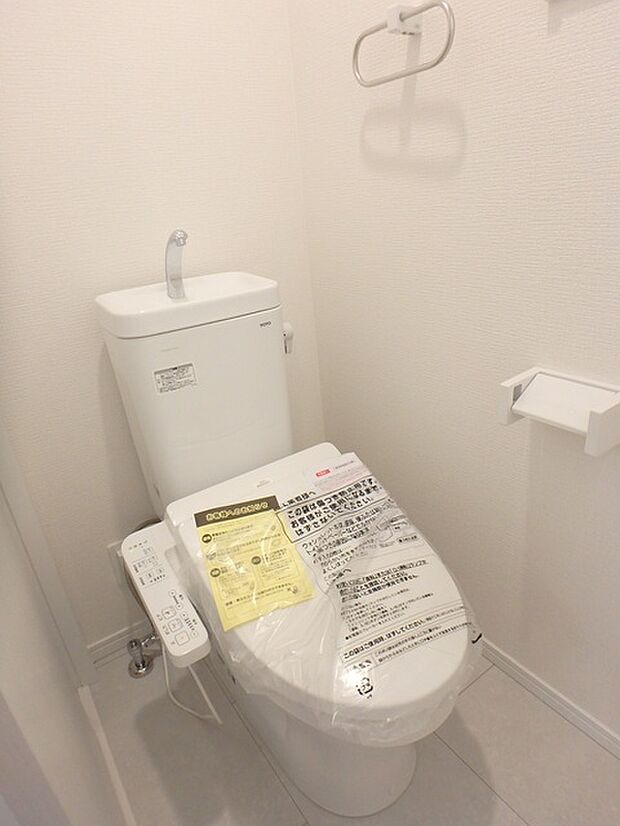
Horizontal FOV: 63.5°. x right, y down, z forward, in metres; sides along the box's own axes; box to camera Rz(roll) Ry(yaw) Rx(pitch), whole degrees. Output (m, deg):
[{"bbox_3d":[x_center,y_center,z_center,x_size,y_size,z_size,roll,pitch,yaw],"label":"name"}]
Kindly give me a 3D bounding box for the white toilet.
[{"bbox_3d":[-0.061,0.246,0.927,0.466,0.883,0.763,-20,28,-30],"label":"white toilet"}]

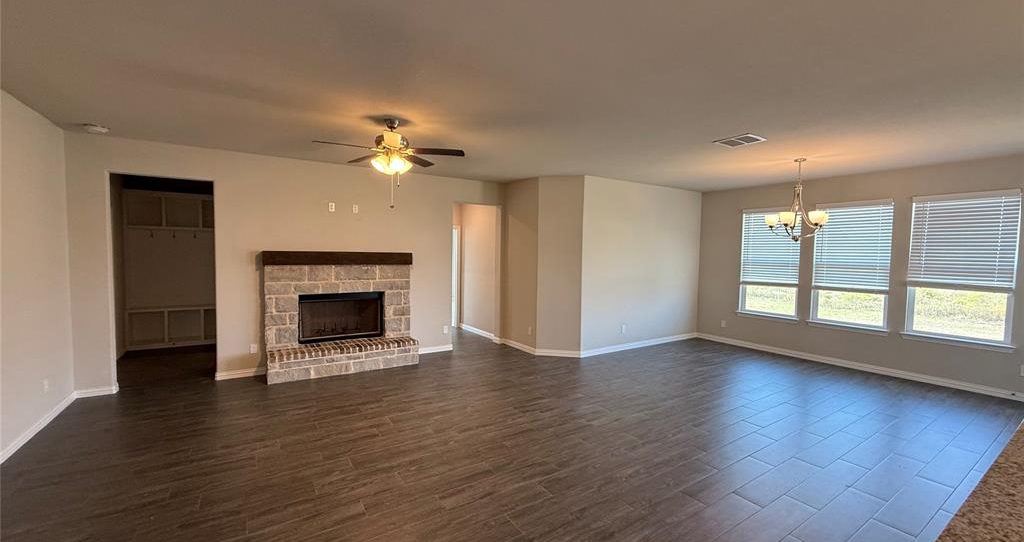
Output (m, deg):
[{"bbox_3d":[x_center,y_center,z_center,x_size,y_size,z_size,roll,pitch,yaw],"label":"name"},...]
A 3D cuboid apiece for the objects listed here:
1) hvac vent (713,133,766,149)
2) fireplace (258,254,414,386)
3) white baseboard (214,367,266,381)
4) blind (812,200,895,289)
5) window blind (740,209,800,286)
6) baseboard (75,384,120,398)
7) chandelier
[{"bbox_3d":[2.344,-1.330,4.269,0.397,0.025,0.392,-1,3,-33],"label":"hvac vent"},{"bbox_3d":[-2.218,0.534,5.534,1.867,1.565,0.499,-1,3,-33],"label":"fireplace"},{"bbox_3d":[-3.393,1.288,5.198,0.540,0.087,0.030,-1,3,-33],"label":"white baseboard"},{"bbox_3d":[4.872,-0.337,5.953,0.065,1.296,0.896,-1,3,-33],"label":"blind"},{"bbox_3d":[4.279,-0.390,6.877,0.065,1.282,0.898,-1,3,-33],"label":"window blind"},{"bbox_3d":[-4.504,1.311,4.490,0.335,0.084,0.035,-1,3,-33],"label":"baseboard"},{"bbox_3d":[3.542,-0.863,5.124,0.630,0.988,0.630,-1,3,-33],"label":"chandelier"}]

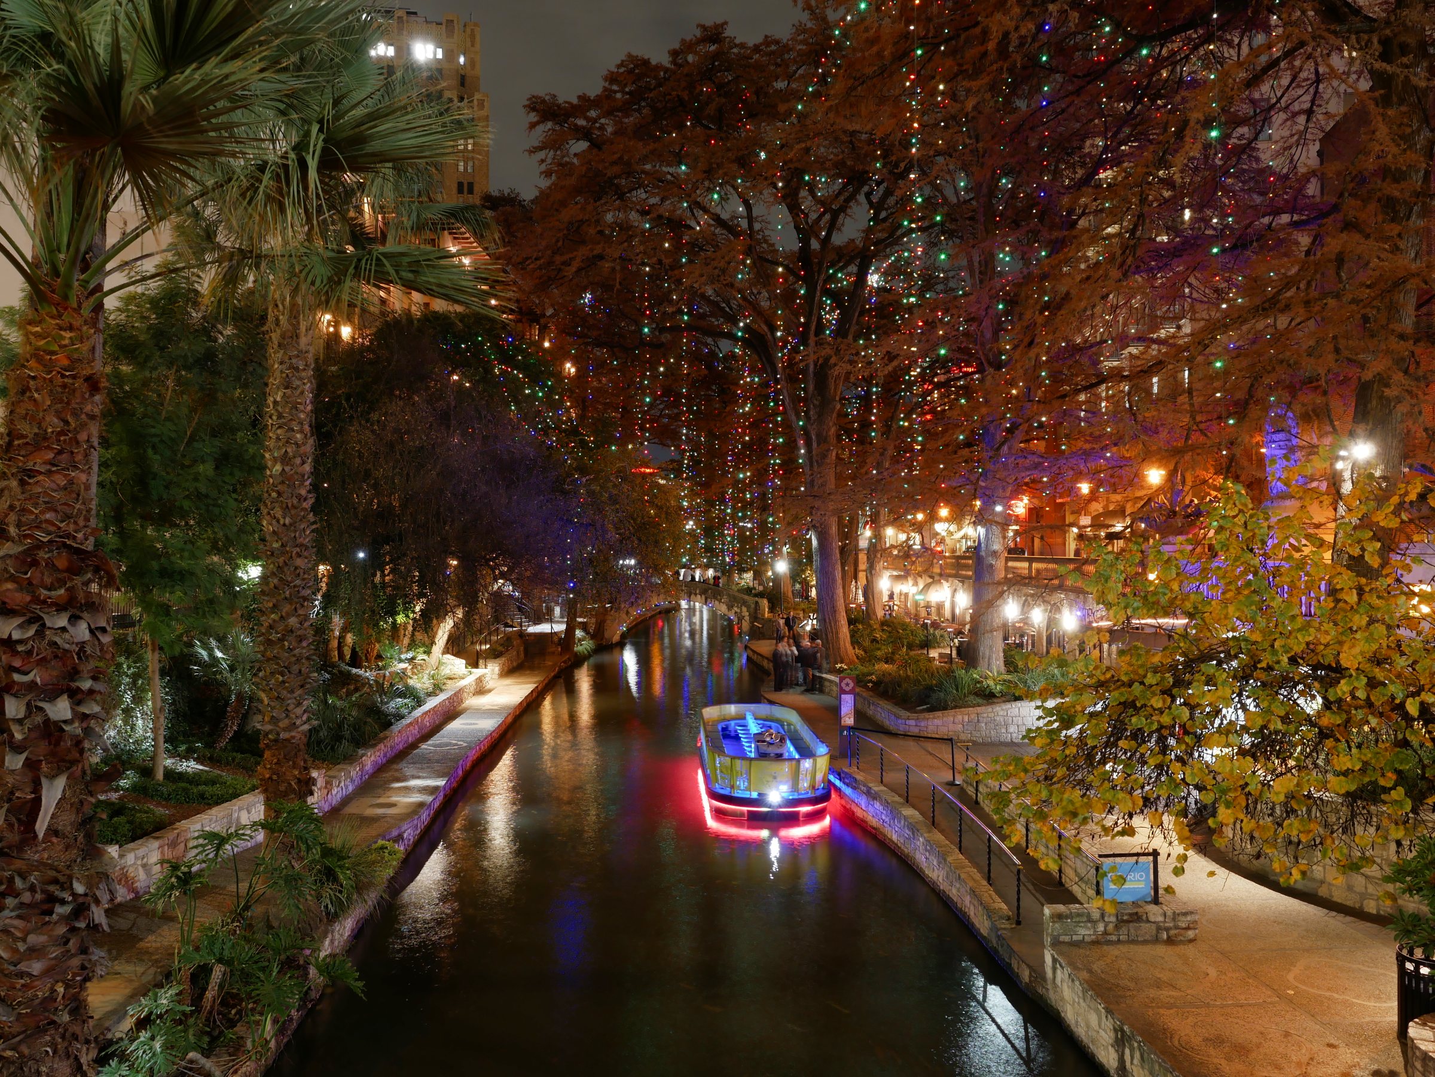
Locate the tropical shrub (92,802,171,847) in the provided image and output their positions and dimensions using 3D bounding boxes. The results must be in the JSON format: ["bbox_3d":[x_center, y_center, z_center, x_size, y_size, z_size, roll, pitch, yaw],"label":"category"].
[{"bbox_3d":[-8.850,4.200,17.400,1.300,0.550,1.500,0,0,-27],"label":"tropical shrub"}]

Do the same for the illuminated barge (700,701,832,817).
[{"bbox_3d":[0.960,5.200,28.100,2.700,1.350,8.300,0,0,-3],"label":"illuminated barge"}]

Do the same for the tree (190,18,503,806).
[{"bbox_3d":[-6.900,-2.200,20.500,6.000,14.300,5.800,0,0,-6],"label":"tree"}]

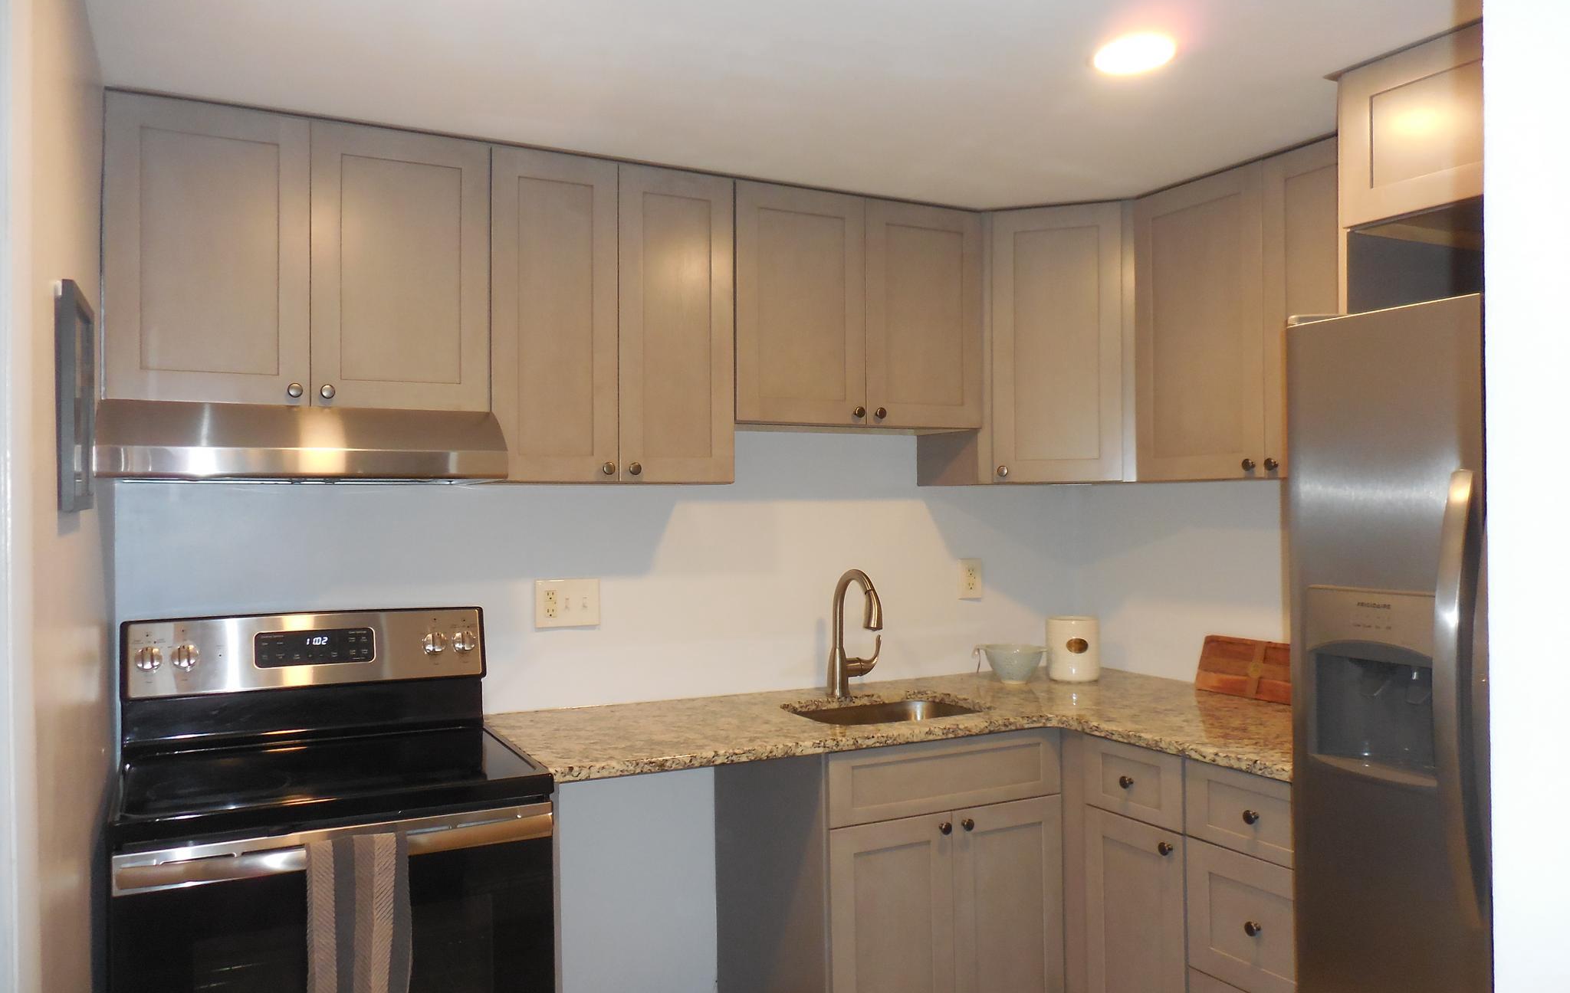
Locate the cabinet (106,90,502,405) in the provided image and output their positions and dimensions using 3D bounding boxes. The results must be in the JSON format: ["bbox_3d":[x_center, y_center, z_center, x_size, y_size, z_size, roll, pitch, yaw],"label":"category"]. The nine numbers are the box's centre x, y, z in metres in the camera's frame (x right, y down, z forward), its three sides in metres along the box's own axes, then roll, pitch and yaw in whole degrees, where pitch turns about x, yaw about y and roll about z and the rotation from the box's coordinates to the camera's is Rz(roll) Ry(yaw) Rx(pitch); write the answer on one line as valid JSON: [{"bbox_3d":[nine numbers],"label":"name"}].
[{"bbox_3d":[-1.077,-0.494,2.549,0.757,0.610,0.320,0,-1,-27],"label":"cabinet"}]

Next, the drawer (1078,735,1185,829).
[{"bbox_3d":[1.039,0.679,2.809,0.480,0.173,0.313,0,-1,-27],"label":"drawer"}]

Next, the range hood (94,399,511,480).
[{"bbox_3d":[-1.040,-0.110,2.477,0.757,0.161,0.472,0,-1,-27],"label":"range hood"}]

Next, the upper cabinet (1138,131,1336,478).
[{"bbox_3d":[1.290,-0.427,2.797,0.321,0.766,0.826,0,-1,-27],"label":"upper cabinet"}]

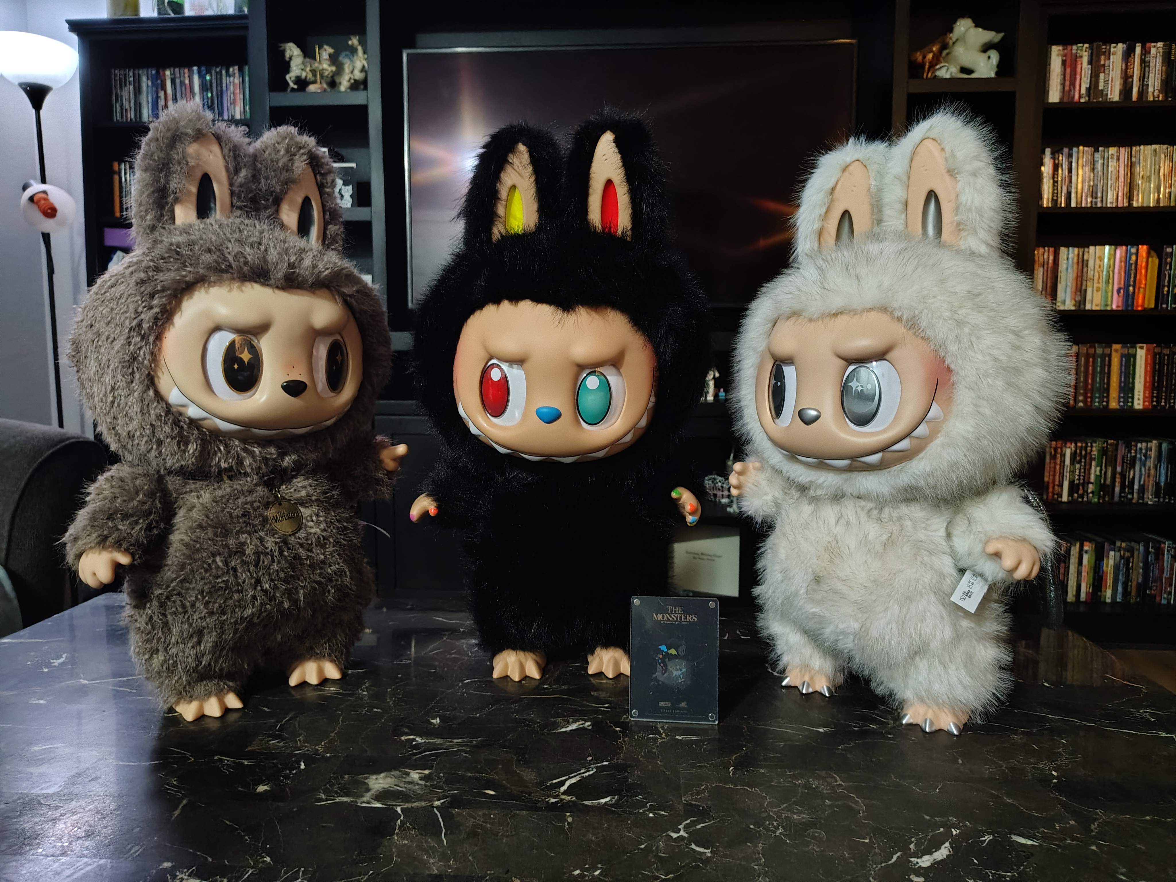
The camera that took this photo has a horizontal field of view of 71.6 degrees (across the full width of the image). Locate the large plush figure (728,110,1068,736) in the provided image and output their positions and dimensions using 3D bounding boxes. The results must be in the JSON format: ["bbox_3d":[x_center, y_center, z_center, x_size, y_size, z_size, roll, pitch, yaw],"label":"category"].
[{"bbox_3d":[0.307,-0.032,0.785,0.260,0.575,0.310,-4,6,-38],"label":"large plush figure"}]

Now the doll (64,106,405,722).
[{"bbox_3d":[-0.358,-0.039,0.811,0.255,0.585,0.305,4,6,39],"label":"doll"}]

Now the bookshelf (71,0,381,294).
[{"bbox_3d":[-1.178,-0.401,2.928,1.052,2.100,0.380,0,5,3],"label":"bookshelf"}]

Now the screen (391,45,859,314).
[{"bbox_3d":[0.128,-0.852,2.669,1.450,0.831,0.060,0,5,3],"label":"screen"}]

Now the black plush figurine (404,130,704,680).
[{"bbox_3d":[-0.022,-0.051,0.896,0.315,0.595,0.250,0,5,3],"label":"black plush figurine"}]

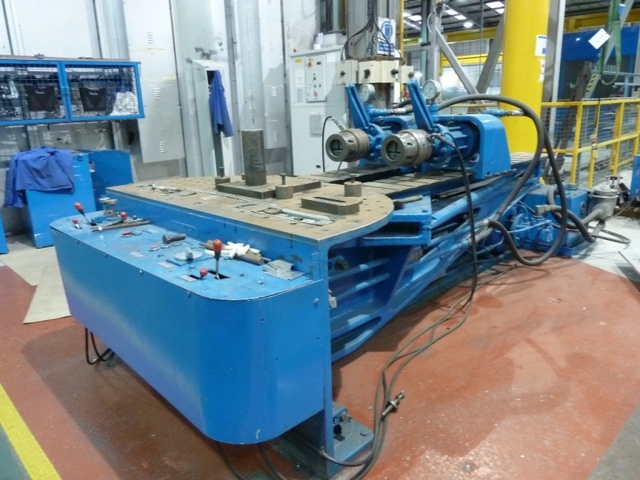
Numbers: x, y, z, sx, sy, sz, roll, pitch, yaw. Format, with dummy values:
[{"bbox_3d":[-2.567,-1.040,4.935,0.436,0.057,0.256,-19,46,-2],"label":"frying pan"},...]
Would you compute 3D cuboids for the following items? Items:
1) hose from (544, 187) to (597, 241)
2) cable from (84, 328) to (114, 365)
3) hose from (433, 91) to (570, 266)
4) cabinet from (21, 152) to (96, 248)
[{"bbox_3d":[2.726,-0.261,5.034,0.780,0.640,0.380,-14,18,-41],"label":"hose"},{"bbox_3d":[-1.393,0.666,2.920,0.160,0.220,0.140,-14,18,-41],"label":"cable"},{"bbox_3d":[1.512,-0.461,3.769,1.150,1.360,0.550,-14,18,-41],"label":"hose"},{"bbox_3d":[-3.627,-0.576,6.426,0.800,1.200,0.440,-14,18,-41],"label":"cabinet"}]

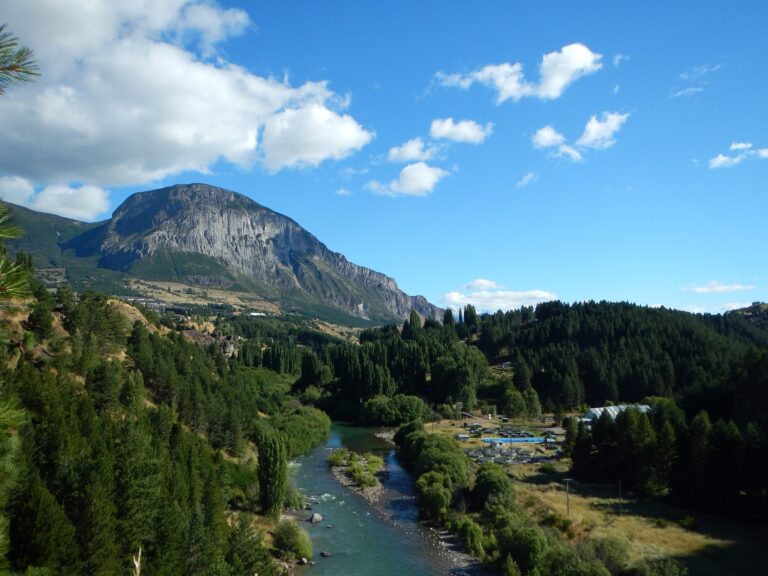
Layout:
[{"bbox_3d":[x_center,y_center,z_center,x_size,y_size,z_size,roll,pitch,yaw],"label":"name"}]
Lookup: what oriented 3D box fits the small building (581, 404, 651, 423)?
[{"bbox_3d":[100.400,54.000,264.000,29.000,7.000,11.500,0,-2,-17],"label":"small building"}]

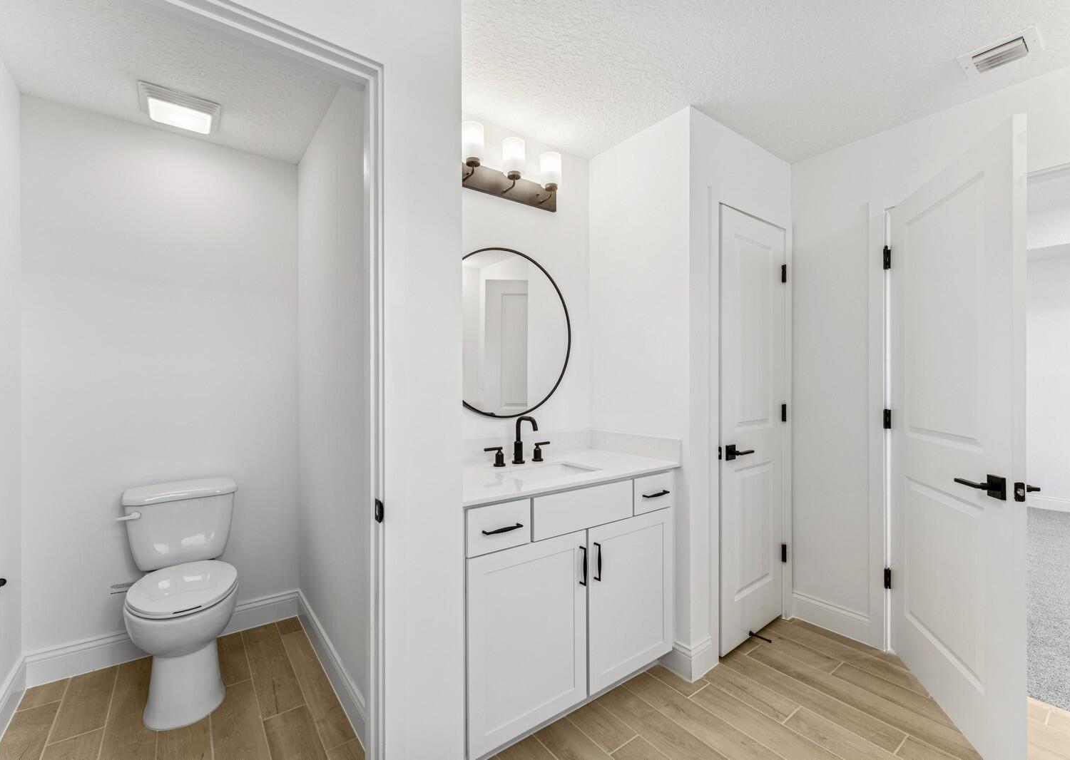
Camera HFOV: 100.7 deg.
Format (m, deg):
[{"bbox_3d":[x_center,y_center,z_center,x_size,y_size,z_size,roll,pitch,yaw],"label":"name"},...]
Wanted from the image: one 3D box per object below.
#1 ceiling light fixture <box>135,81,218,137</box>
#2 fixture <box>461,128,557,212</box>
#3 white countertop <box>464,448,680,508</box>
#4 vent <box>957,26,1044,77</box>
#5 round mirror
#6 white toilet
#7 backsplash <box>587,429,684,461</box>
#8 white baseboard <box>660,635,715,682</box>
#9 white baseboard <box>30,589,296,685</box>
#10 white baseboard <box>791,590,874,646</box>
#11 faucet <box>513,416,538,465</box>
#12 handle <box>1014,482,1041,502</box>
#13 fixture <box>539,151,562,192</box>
[{"bbox_3d":[-1.505,-1.137,1.890,0.268,0.045,0.268,0,0,-36],"label":"ceiling light fixture"},{"bbox_3d":[-0.097,-0.943,1.961,0.590,0.225,0.160,0,0,-35],"label":"fixture"},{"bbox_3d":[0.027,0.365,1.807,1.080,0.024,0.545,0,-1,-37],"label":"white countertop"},{"bbox_3d":[1.648,-1.151,1.574,0.207,0.018,0.193,0,0,-36],"label":"vent"},{"bbox_3d":[-0.128,-0.213,2.021,0.765,0.765,0.025,0,0,-35],"label":"round mirror"},{"bbox_3d":[-1.464,0.873,1.829,0.420,0.790,0.680,0,-1,-37],"label":"white toilet"},{"bbox_3d":[0.459,0.309,2.118,0.020,0.102,0.550,0,0,-40],"label":"backsplash"},{"bbox_3d":[0.680,1.210,1.980,0.148,0.140,0.152,0,0,-37],"label":"white baseboard"},{"bbox_3d":[-1.700,1.212,2.129,1.000,0.135,0.016,0,0,-35],"label":"white baseboard"},{"bbox_3d":[1.498,1.203,2.253,0.016,0.135,0.342,0,-1,-39],"label":"white baseboard"},{"bbox_3d":[-0.038,0.254,1.851,0.053,0.200,0.155,0,-1,-37],"label":"faucet"},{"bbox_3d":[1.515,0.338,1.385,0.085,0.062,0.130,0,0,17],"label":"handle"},{"bbox_3d":[0.073,-0.954,2.044,0.098,0.146,0.098,0,0,0],"label":"fixture"}]

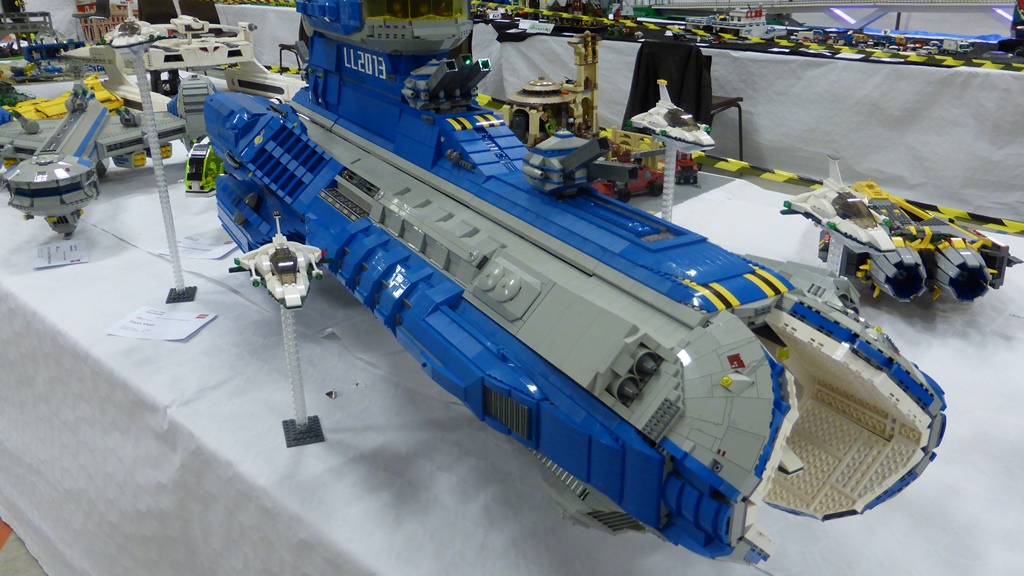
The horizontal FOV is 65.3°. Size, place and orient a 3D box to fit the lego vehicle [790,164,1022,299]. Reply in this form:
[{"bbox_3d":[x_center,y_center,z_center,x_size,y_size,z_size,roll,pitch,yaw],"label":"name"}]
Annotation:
[{"bbox_3d":[0.472,-0.081,0.998,0.275,0.157,0.230,-3,23,-8],"label":"lego vehicle"}]

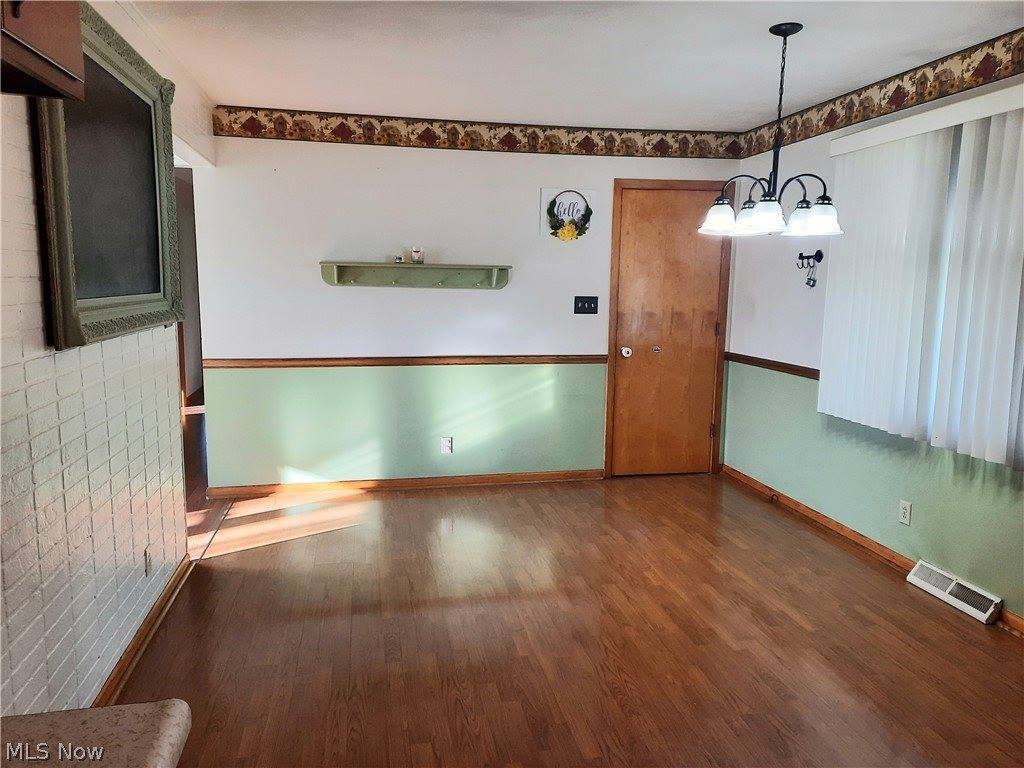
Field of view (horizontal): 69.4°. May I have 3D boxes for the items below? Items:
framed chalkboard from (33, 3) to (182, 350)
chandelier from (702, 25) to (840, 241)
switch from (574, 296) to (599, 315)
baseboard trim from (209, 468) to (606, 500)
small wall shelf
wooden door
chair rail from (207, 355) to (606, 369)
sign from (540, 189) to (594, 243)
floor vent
[{"bbox_3d":[-1.400,-0.722,2.669,0.092,1.077,1.360,-1,8,-12],"label":"framed chalkboard"},{"bbox_3d":[1.105,-1.038,3.065,0.570,0.826,0.570,-1,8,-12],"label":"chandelier"},{"bbox_3d":[0.513,-0.540,5.093,0.175,0.116,0.017,-1,8,-12],"label":"switch"},{"bbox_3d":[-0.650,0.678,5.028,2.682,0.072,0.017,-1,8,-12],"label":"baseboard trim"},{"bbox_3d":[-0.609,-0.694,4.781,1.225,0.149,0.130,-1,8,-12],"label":"small wall shelf"},{"bbox_3d":[1.119,-0.364,5.256,0.888,2.101,0.055,-1,8,-12],"label":"wooden door"},{"bbox_3d":[-0.633,-0.153,4.910,2.659,0.058,0.022,-1,8,-12],"label":"chair rail"},{"bbox_3d":[0.383,-1.129,4.962,0.327,0.334,0.055,-1,8,-12],"label":"sign"},{"bbox_3d":[1.990,0.931,3.345,0.082,0.094,0.460,-1,8,-12],"label":"floor vent"}]

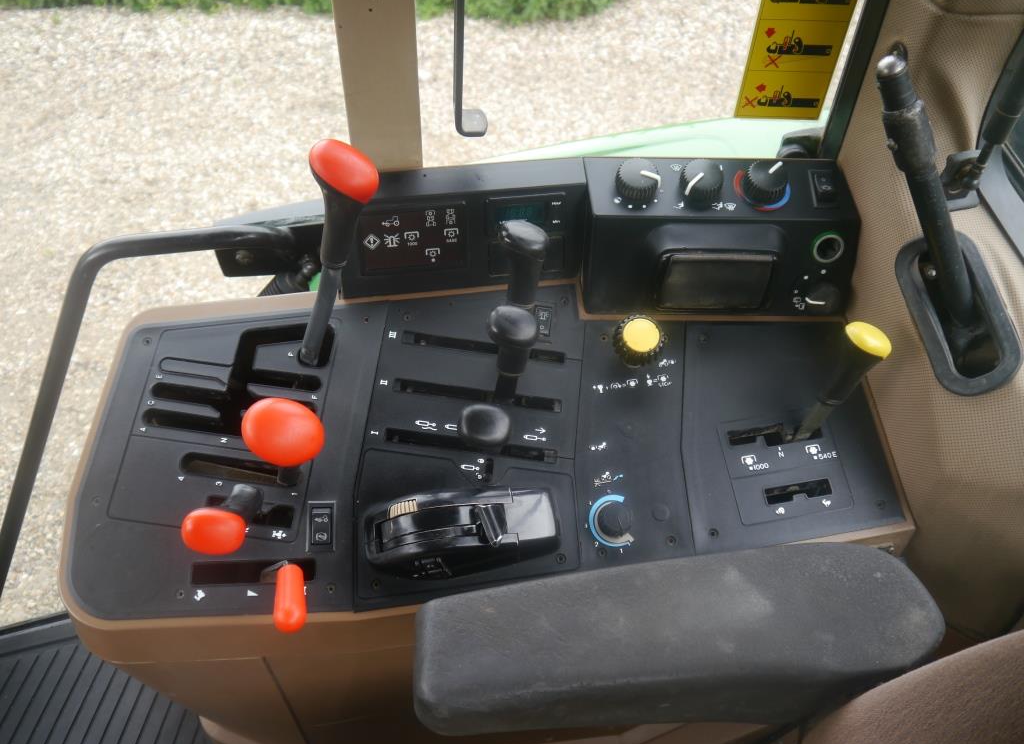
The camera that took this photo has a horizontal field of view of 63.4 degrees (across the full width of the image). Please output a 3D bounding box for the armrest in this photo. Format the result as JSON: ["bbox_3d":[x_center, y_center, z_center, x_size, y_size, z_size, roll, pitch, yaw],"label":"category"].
[{"bbox_3d":[0.112,0.190,0.593,0.355,0.064,0.106,-2,40,-6],"label":"armrest"}]

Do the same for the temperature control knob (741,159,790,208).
[{"bbox_3d":[0.230,-0.171,0.747,0.036,0.021,0.036,3,66,1],"label":"temperature control knob"}]

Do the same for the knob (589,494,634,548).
[{"bbox_3d":[0.089,0.126,0.706,0.034,0.018,0.034,5,70,-1],"label":"knob"}]

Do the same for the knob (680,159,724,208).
[{"bbox_3d":[0.171,-0.170,0.746,0.037,0.021,0.037,3,66,1],"label":"knob"}]

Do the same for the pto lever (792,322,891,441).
[{"bbox_3d":[0.264,0.013,0.675,0.037,0.118,0.036,3,44,-11],"label":"pto lever"}]

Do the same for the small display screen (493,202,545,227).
[{"bbox_3d":[0.006,-0.146,0.766,0.048,0.023,0.008,-3,20,-7],"label":"small display screen"}]

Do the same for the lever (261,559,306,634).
[{"bbox_3d":[-0.181,0.177,0.660,0.032,0.028,0.086,-8,26,-12],"label":"lever"}]

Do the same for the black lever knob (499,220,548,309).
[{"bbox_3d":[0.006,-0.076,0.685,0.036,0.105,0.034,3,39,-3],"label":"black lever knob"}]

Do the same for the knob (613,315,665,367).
[{"bbox_3d":[0.116,-0.028,0.759,0.042,0.025,0.042,5,70,-1],"label":"knob"}]

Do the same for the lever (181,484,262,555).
[{"bbox_3d":[-0.212,0.108,0.605,0.050,0.062,0.038,9,52,3],"label":"lever"}]

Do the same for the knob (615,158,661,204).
[{"bbox_3d":[0.112,-0.172,0.747,0.038,0.020,0.038,3,66,1],"label":"knob"}]

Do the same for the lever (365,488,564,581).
[{"bbox_3d":[-0.038,0.122,0.632,0.140,0.048,0.062,-3,64,-6],"label":"lever"}]

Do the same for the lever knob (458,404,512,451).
[{"bbox_3d":[-0.020,0.041,0.615,0.036,0.045,0.032,0,73,2],"label":"lever knob"}]

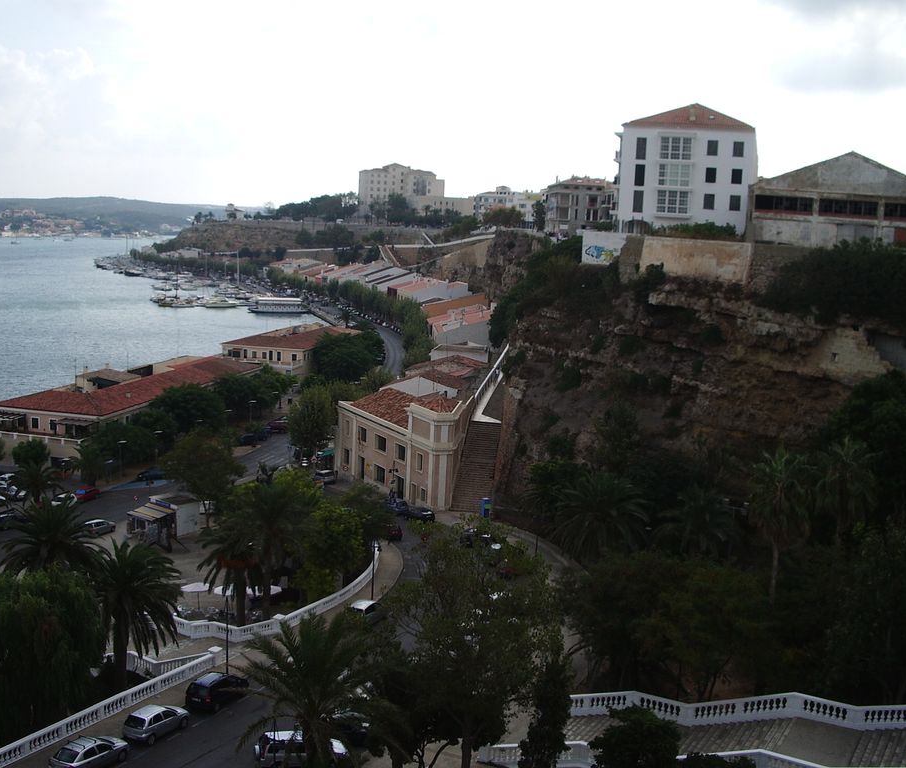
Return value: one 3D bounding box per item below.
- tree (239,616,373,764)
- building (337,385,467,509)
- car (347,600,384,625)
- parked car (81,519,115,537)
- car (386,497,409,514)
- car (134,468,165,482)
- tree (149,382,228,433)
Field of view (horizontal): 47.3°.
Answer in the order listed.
[{"bbox_3d":[-6.382,14.876,47.369,6.600,8.500,6.600,2,9,0],"label":"tree"},{"bbox_3d":[-3.960,7.770,138.290,12.000,12.500,28.500,-2,9,-31],"label":"building"},{"bbox_3d":[-6.530,17.200,78.880,1.700,1.460,4.050,5,9,21],"label":"car"},{"bbox_3d":[-37.131,15.053,108.862,1.680,1.450,3.900,7,9,29],"label":"parked car"},{"bbox_3d":[-7.062,14.648,126.393,1.720,1.460,4.200,-4,10,-33],"label":"car"},{"bbox_3d":[-35.070,10.353,121.830,4.100,1.450,1.720,-5,11,-38],"label":"car"},{"bbox_3d":[-34.137,4.604,133.581,9.856,9.444,9.856,2,8,0],"label":"tree"}]

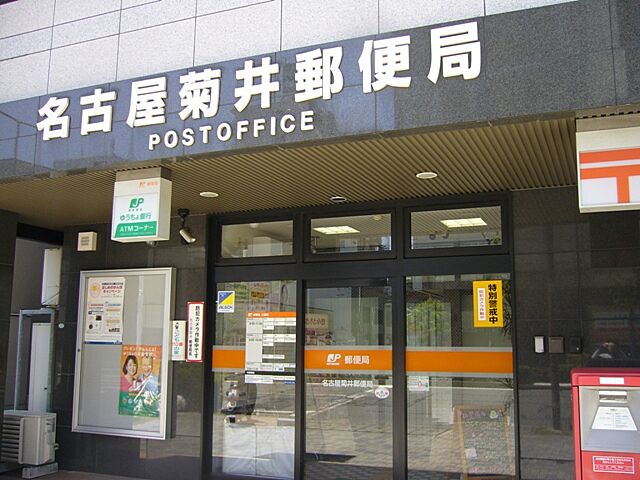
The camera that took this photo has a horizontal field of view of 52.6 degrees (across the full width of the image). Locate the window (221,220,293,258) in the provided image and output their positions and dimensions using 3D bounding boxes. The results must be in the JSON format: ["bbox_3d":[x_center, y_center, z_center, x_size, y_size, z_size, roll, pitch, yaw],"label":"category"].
[{"bbox_3d":[-0.650,0.002,6.649,0.836,0.357,0.050,-3,-9,22],"label":"window"}]

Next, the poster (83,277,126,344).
[{"bbox_3d":[-2.387,0.789,7.195,0.512,0.735,0.010,-3,-9,22],"label":"poster"}]

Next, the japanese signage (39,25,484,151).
[{"bbox_3d":[-0.671,-0.978,4.643,3.580,0.547,0.050,-3,-9,22],"label":"japanese signage"}]

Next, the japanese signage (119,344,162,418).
[{"bbox_3d":[-1.907,1.497,6.886,0.516,0.739,0.010,-3,-9,22],"label":"japanese signage"}]

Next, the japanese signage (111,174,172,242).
[{"bbox_3d":[-1.390,-0.224,5.069,0.432,0.462,0.146,-3,-9,22],"label":"japanese signage"}]

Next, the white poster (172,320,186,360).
[{"bbox_3d":[-1.478,1.060,6.797,0.167,0.409,0.010,-3,-9,22],"label":"white poster"}]

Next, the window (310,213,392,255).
[{"bbox_3d":[0.292,-0.053,6.265,0.828,0.355,0.050,-3,-9,22],"label":"window"}]

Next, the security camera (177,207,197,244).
[{"bbox_3d":[-1.355,-0.133,6.602,0.220,0.360,0.130,-6,-11,36],"label":"security camera"}]

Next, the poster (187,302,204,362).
[{"bbox_3d":[-1.298,0.962,6.748,0.205,0.614,0.010,-3,-9,22],"label":"poster"}]

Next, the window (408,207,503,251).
[{"bbox_3d":[1.230,-0.102,5.882,0.814,0.358,0.050,-3,-9,22],"label":"window"}]

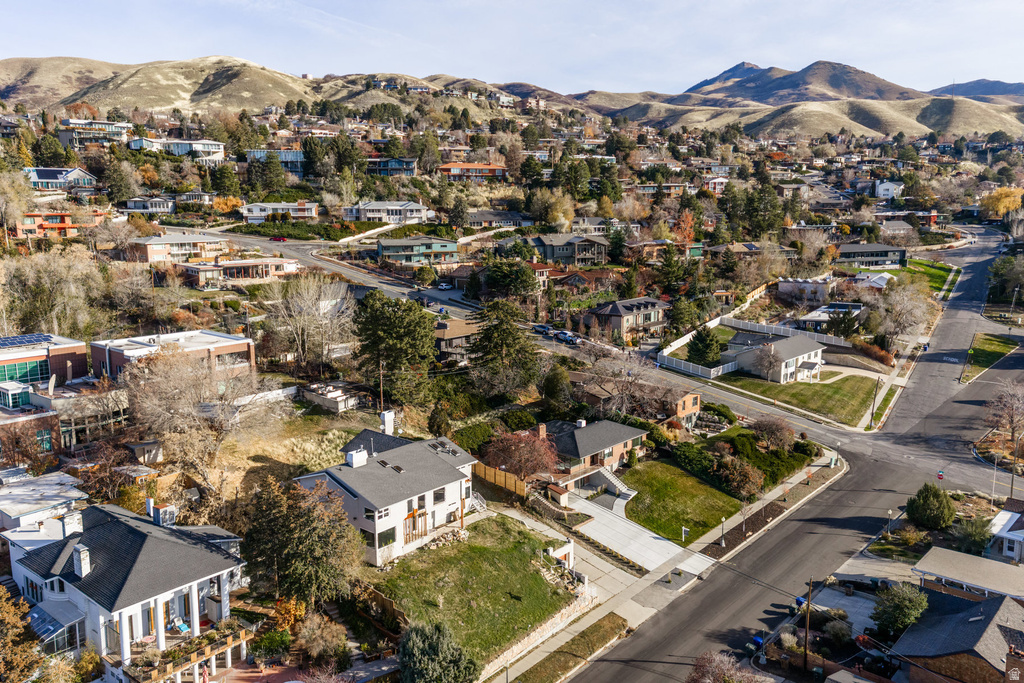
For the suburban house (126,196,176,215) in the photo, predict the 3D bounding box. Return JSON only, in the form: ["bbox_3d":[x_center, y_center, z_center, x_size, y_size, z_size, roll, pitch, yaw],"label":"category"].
[{"bbox_3d":[-109.080,-40.950,240.000,14.300,5.200,10.500,-2,10,-14],"label":"suburban house"}]

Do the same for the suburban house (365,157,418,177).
[{"bbox_3d":[-45.610,-65.340,299.000,20.000,7.000,11.500,0,10,0],"label":"suburban house"}]

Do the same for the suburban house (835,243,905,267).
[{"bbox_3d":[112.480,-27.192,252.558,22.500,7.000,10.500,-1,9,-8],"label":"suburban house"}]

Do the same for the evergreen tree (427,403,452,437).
[{"bbox_3d":[-9.190,9.670,101.000,3.300,4.700,3.200,0,10,0],"label":"evergreen tree"}]

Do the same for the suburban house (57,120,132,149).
[{"bbox_3d":[-159.870,-78.740,305.000,15.500,10.300,20.000,9,13,41],"label":"suburban house"}]

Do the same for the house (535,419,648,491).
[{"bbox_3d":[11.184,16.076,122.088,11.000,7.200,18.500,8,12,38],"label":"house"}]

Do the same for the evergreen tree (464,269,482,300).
[{"bbox_3d":[-10.266,-15.179,212.302,4.800,8.544,4.800,0,9,0],"label":"evergreen tree"}]

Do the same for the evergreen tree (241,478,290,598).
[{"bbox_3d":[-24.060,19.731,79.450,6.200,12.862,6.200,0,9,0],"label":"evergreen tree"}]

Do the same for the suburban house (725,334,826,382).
[{"bbox_3d":[54.130,2.670,169.100,17.000,6.700,20.000,9,13,42],"label":"suburban house"}]

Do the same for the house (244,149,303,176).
[{"bbox_3d":[-89.239,-67.244,300.000,22.500,9.500,12.000,-2,10,-16],"label":"house"}]

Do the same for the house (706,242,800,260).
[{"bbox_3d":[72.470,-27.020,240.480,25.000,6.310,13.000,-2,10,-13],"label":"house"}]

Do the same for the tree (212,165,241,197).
[{"bbox_3d":[-92.800,-52.290,258.000,9.500,11.200,9.300,0,10,0],"label":"tree"}]

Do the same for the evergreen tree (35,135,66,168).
[{"bbox_3d":[-165.310,-67.730,284.020,10.300,11.820,10.300,-6,11,-31],"label":"evergreen tree"}]

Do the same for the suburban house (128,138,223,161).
[{"bbox_3d":[-125.759,-71.625,298.000,32.000,6.600,13.000,-4,11,-28],"label":"suburban house"}]

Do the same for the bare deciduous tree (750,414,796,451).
[{"bbox_3d":[40.710,14.130,123.550,6.800,5.450,6.500,3,10,18],"label":"bare deciduous tree"}]

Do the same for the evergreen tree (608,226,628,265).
[{"bbox_3d":[32.129,-28.793,239.074,5.900,11.335,5.900,0,9,0],"label":"evergreen tree"}]

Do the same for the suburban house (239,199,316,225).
[{"bbox_3d":[-75.826,-42.387,262.303,24.000,6.800,10.000,-1,10,-10],"label":"suburban house"}]

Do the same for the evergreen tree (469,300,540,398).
[{"bbox_3d":[-1.232,1.447,135.617,12.000,16.942,12.000,0,9,0],"label":"evergreen tree"}]

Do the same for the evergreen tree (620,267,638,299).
[{"bbox_3d":[29.950,-14.710,202.240,4.500,9.160,4.500,1,10,8],"label":"evergreen tree"}]

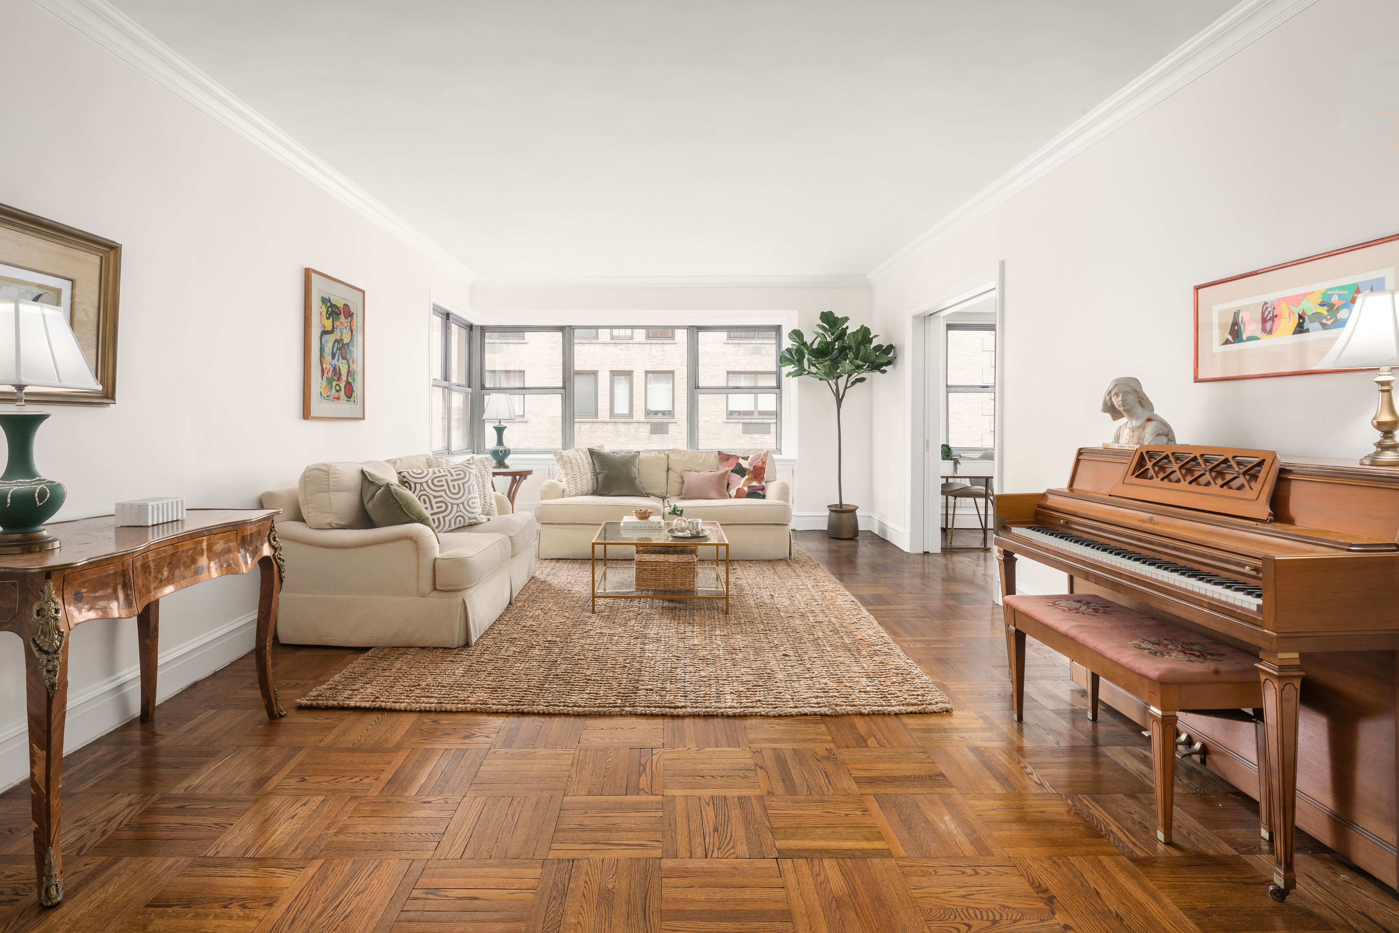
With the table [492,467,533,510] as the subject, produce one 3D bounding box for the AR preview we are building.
[{"bbox_3d":[-2.022,0.379,6.620,0.680,0.720,0.600,0,4,-2],"label":"table"}]

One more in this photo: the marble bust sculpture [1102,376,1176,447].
[{"bbox_3d":[1.848,-0.229,2.790,0.190,0.310,0.270,-2,4,-27],"label":"marble bust sculpture"}]

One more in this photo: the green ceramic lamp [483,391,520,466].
[{"bbox_3d":[-2.004,-0.353,6.650,0.350,0.750,0.350,0,4,-2],"label":"green ceramic lamp"}]

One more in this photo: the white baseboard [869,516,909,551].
[{"bbox_3d":[1.879,0.650,6.600,0.030,0.180,1.190,0,4,-2],"label":"white baseboard"}]

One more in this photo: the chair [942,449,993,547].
[{"bbox_3d":[2.688,0.304,6.620,0.580,0.870,0.520,0,4,-2],"label":"chair"}]

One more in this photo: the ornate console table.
[{"bbox_3d":[-1.947,0.635,2.170,0.660,0.840,1.120,0,4,-2],"label":"ornate console table"}]

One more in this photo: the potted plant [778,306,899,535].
[{"bbox_3d":[1.374,-0.397,6.700,1.070,2.260,0.950,0,4,-2],"label":"potted plant"}]

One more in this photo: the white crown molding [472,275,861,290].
[{"bbox_3d":[-0.309,-2.001,7.180,4.360,0.130,0.110,0,4,-2],"label":"white crown molding"}]

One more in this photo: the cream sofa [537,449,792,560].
[{"bbox_3d":[-0.320,0.312,6.150,2.180,0.920,1.060,0,4,-2],"label":"cream sofa"}]

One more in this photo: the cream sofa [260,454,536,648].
[{"bbox_3d":[-1.796,0.436,4.265,1.130,0.940,1.530,0,4,-2],"label":"cream sofa"}]

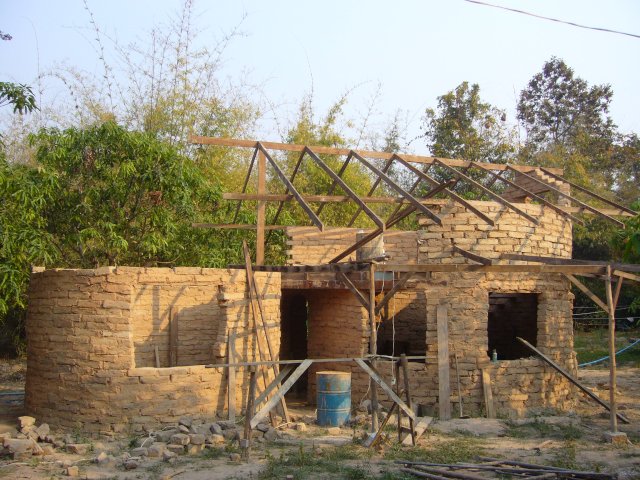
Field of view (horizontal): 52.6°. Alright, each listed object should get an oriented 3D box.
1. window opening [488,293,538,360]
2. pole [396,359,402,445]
[{"bbox_3d":[3.529,1.577,11.800,1.040,1.220,0.260,2,-6,-15],"label":"window opening"},{"bbox_3d":[1.156,2.351,9.440,0.050,1.155,0.050,-1,-7,0],"label":"pole"}]

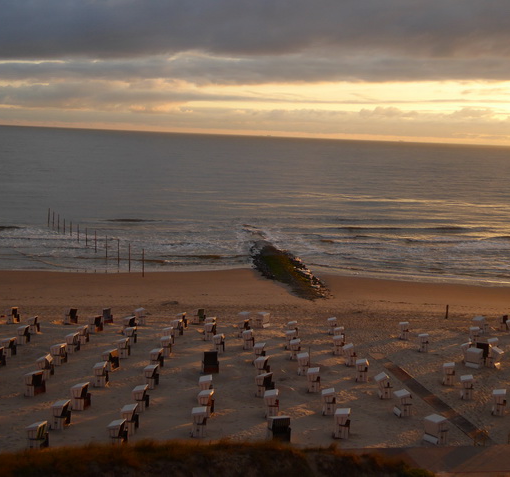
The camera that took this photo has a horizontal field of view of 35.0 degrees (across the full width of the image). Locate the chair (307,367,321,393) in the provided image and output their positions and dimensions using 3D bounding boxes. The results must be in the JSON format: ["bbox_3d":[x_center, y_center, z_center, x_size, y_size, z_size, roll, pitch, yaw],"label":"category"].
[{"bbox_3d":[4.710,11.279,64.217,0.970,1.600,1.200,3,7,5],"label":"chair"}]

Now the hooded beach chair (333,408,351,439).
[{"bbox_3d":[5.822,12.354,53.813,0.970,1.600,1.200,3,7,6],"label":"hooded beach chair"}]

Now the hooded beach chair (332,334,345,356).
[{"bbox_3d":[8.063,10.268,78.123,1.000,1.650,1.170,3,7,7],"label":"hooded beach chair"}]

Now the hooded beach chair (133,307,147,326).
[{"bbox_3d":[-12.020,8.249,84.833,1.000,1.550,1.200,-1,8,-22],"label":"hooded beach chair"}]

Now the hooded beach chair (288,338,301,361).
[{"bbox_3d":[3.598,9.724,70.830,0.930,1.590,1.220,3,7,6],"label":"hooded beach chair"}]

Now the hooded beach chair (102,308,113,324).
[{"bbox_3d":[-16.029,8.245,87.049,1.220,1.590,0.930,-4,10,-40],"label":"hooded beach chair"}]

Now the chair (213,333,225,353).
[{"bbox_3d":[-3.290,9.570,73.816,0.930,1.590,1.220,3,7,4],"label":"chair"}]

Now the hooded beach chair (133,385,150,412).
[{"bbox_3d":[-7.774,10.883,55.151,0.950,1.600,1.200,3,7,6],"label":"hooded beach chair"}]

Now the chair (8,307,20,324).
[{"bbox_3d":[-25.256,8.031,84.551,0.970,1.600,1.200,6,8,23],"label":"chair"}]

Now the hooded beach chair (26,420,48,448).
[{"bbox_3d":[-12.473,11.356,46.327,0.930,1.590,1.220,4,7,10],"label":"hooded beach chair"}]

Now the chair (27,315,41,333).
[{"bbox_3d":[-22.047,8.592,80.400,0.957,1.620,1.210,2,7,0],"label":"chair"}]

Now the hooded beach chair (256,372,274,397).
[{"bbox_3d":[0.845,10.850,60.033,0.950,1.570,1.170,7,9,32],"label":"hooded beach chair"}]

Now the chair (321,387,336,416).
[{"bbox_3d":[5.347,11.873,58.482,0.970,1.600,1.200,3,7,3],"label":"chair"}]

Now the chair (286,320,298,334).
[{"bbox_3d":[3.797,9.237,81.232,0.950,1.600,1.200,4,7,9],"label":"chair"}]

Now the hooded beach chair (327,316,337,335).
[{"bbox_3d":[8.380,9.425,87.922,1.000,1.650,1.170,3,7,8],"label":"hooded beach chair"}]

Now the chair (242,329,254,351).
[{"bbox_3d":[-0.568,9.201,73.953,0.930,1.590,1.220,3,7,6],"label":"chair"}]

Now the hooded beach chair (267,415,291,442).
[{"bbox_3d":[1.574,12.277,52.050,1.170,1.650,1.000,0,8,-19],"label":"hooded beach chair"}]

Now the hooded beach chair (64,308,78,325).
[{"bbox_3d":[-19.105,8.079,83.824,0.950,1.500,1.200,6,8,27],"label":"hooded beach chair"}]

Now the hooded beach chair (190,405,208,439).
[{"bbox_3d":[-3.482,11.569,51.176,0.950,1.600,1.200,2,7,1],"label":"hooded beach chair"}]

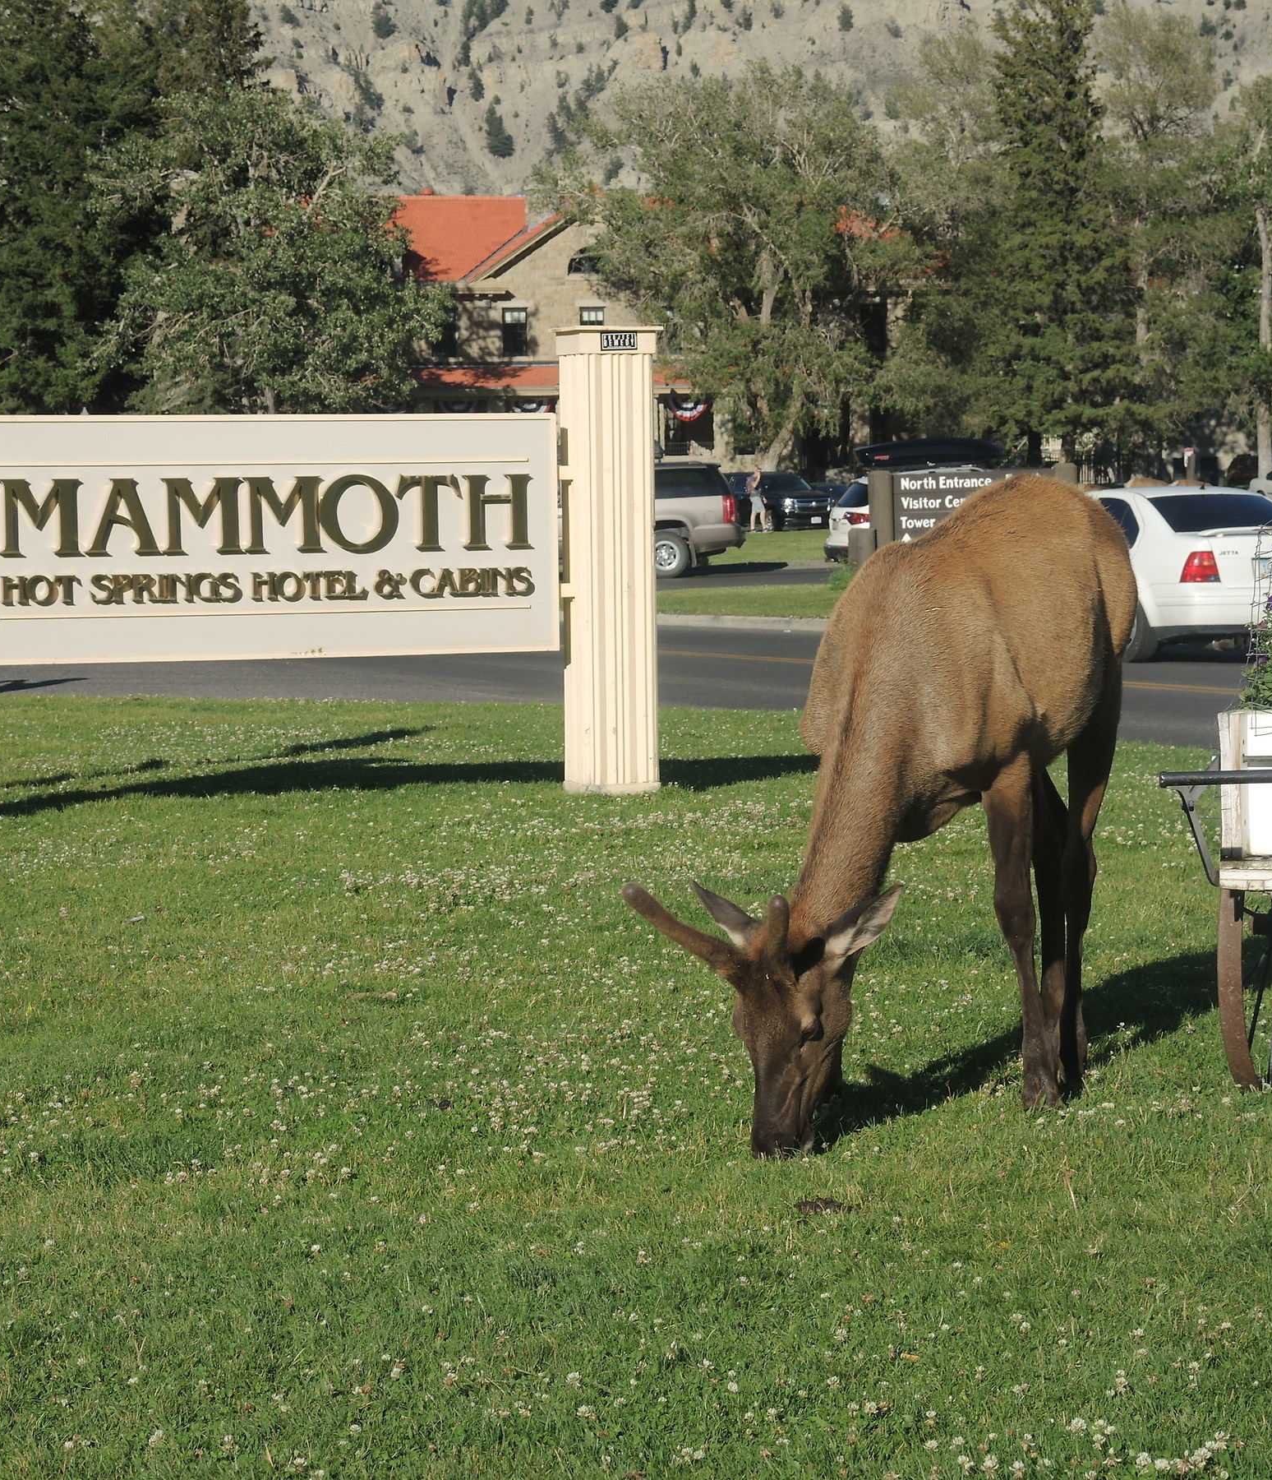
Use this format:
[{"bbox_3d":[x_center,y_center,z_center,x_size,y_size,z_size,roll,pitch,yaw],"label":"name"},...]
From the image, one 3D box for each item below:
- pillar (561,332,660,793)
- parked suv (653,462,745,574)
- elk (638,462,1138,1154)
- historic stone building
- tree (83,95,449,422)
[{"bbox_3d":[-0.117,-0.804,21.675,0.410,2.068,0.310,-2,3,-23],"label":"pillar"},{"bbox_3d":[-0.796,-3.797,84.257,5.200,1.930,2.000,0,3,7],"label":"parked suv"},{"bbox_3d":[0.599,0.113,10.600,0.650,1.370,1.800,0,3,22],"label":"elk"},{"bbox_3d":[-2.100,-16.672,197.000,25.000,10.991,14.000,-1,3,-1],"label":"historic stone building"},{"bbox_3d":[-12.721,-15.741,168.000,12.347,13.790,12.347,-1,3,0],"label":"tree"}]

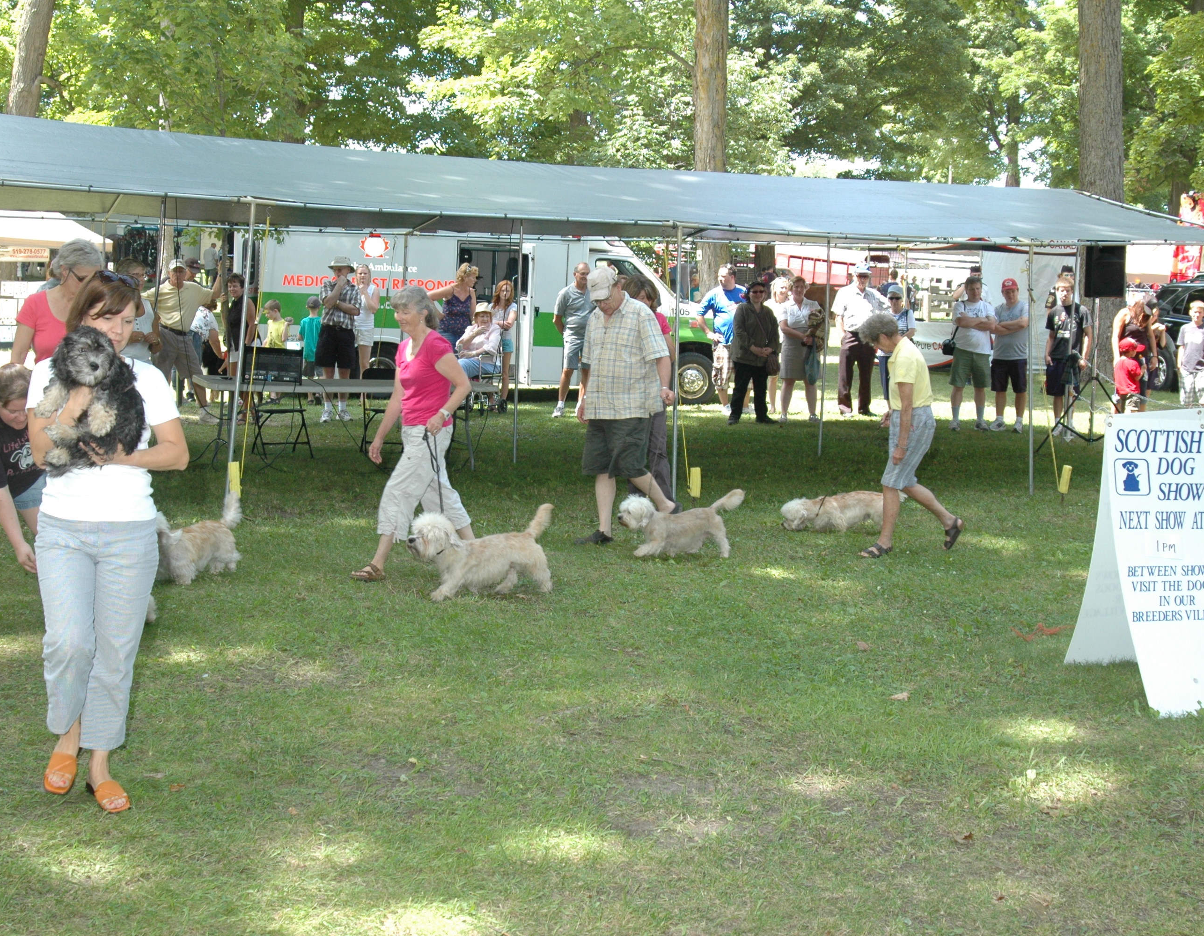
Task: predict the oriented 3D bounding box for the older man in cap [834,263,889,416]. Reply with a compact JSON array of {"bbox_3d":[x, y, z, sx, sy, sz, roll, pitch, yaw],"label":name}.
[{"bbox_3d":[3.195,-1.580,20.093,0.600,1.820,0.360,1,7,0],"label":"older man in cap"}]

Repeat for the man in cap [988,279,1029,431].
[{"bbox_3d":[4.736,-1.329,18.997,0.480,1.750,0.380,4,7,19],"label":"man in cap"}]

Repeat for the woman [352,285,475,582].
[{"bbox_3d":[-1.012,-0.220,9.153,0.780,1.580,0.520,-4,9,-39],"label":"woman"}]

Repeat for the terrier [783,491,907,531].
[{"bbox_3d":[1.616,0.297,10.999,0.790,0.280,0.230,0,7,-9],"label":"terrier"}]

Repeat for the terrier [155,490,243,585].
[{"bbox_3d":[-2.215,0.391,8.844,0.260,0.440,0.700,5,8,27],"label":"terrier"}]

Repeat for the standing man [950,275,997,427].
[{"bbox_3d":[4.303,-1.341,18.947,0.550,1.750,0.400,3,7,13],"label":"standing man"}]

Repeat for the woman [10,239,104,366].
[{"bbox_3d":[-2.951,-0.362,9.005,0.520,1.770,0.400,-4,9,-38],"label":"woman"}]

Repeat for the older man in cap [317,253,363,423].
[{"bbox_3d":[-2.943,-1.456,18.344,0.560,1.800,0.400,0,7,-7],"label":"older man in cap"}]

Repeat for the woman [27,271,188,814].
[{"bbox_3d":[-1.565,0.210,5.202,0.500,1.660,0.420,-1,7,-16],"label":"woman"}]

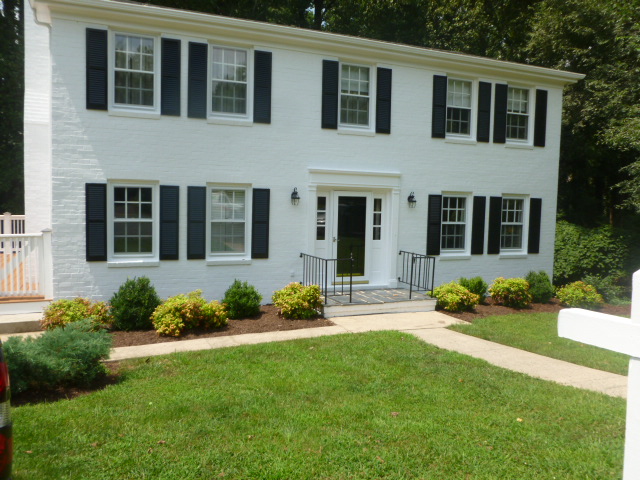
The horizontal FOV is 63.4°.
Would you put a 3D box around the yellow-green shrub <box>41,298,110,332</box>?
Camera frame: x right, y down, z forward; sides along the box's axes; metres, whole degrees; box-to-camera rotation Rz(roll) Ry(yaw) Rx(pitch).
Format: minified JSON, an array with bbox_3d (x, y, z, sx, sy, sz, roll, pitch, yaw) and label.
[{"bbox_3d":[-4.114,1.214,8.795,1.143,0.525,1.031,0,4,-22],"label":"yellow-green shrub"}]

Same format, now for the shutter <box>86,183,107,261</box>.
[{"bbox_3d":[-4.058,-0.315,9.415,0.355,1.413,0.040,0,4,-22],"label":"shutter"}]

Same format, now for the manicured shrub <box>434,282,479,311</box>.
[{"bbox_3d":[2.917,1.191,11.103,0.959,0.583,0.846,0,4,-22],"label":"manicured shrub"}]

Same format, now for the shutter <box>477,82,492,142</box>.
[{"bbox_3d":[3.947,-3.064,12.449,0.355,1.418,0.040,0,4,-22],"label":"shutter"}]

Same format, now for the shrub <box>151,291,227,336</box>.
[{"bbox_3d":[-2.117,1.118,8.216,1.220,0.606,0.950,0,4,-22],"label":"shrub"}]

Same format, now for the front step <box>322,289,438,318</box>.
[{"bbox_3d":[0.982,1.313,10.863,2.511,0.244,1.434,0,4,-22],"label":"front step"}]

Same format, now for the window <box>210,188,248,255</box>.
[{"bbox_3d":[-1.829,-0.366,10.349,0.780,1.340,0.100,0,4,-22],"label":"window"}]

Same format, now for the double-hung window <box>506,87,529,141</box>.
[{"bbox_3d":[4.935,-3.143,12.878,0.780,1.340,0.100,0,4,-22],"label":"double-hung window"}]

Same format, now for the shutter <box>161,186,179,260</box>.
[{"bbox_3d":[-2.862,-0.319,9.871,0.357,1.410,0.040,0,4,-22],"label":"shutter"}]

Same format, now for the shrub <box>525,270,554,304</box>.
[{"bbox_3d":[5.261,1.101,12.427,0.733,0.752,0.714,0,4,-22],"label":"shrub"}]

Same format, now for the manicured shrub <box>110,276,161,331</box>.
[{"bbox_3d":[-3.183,1.035,8.937,0.808,0.827,0.790,0,4,-22],"label":"manicured shrub"}]

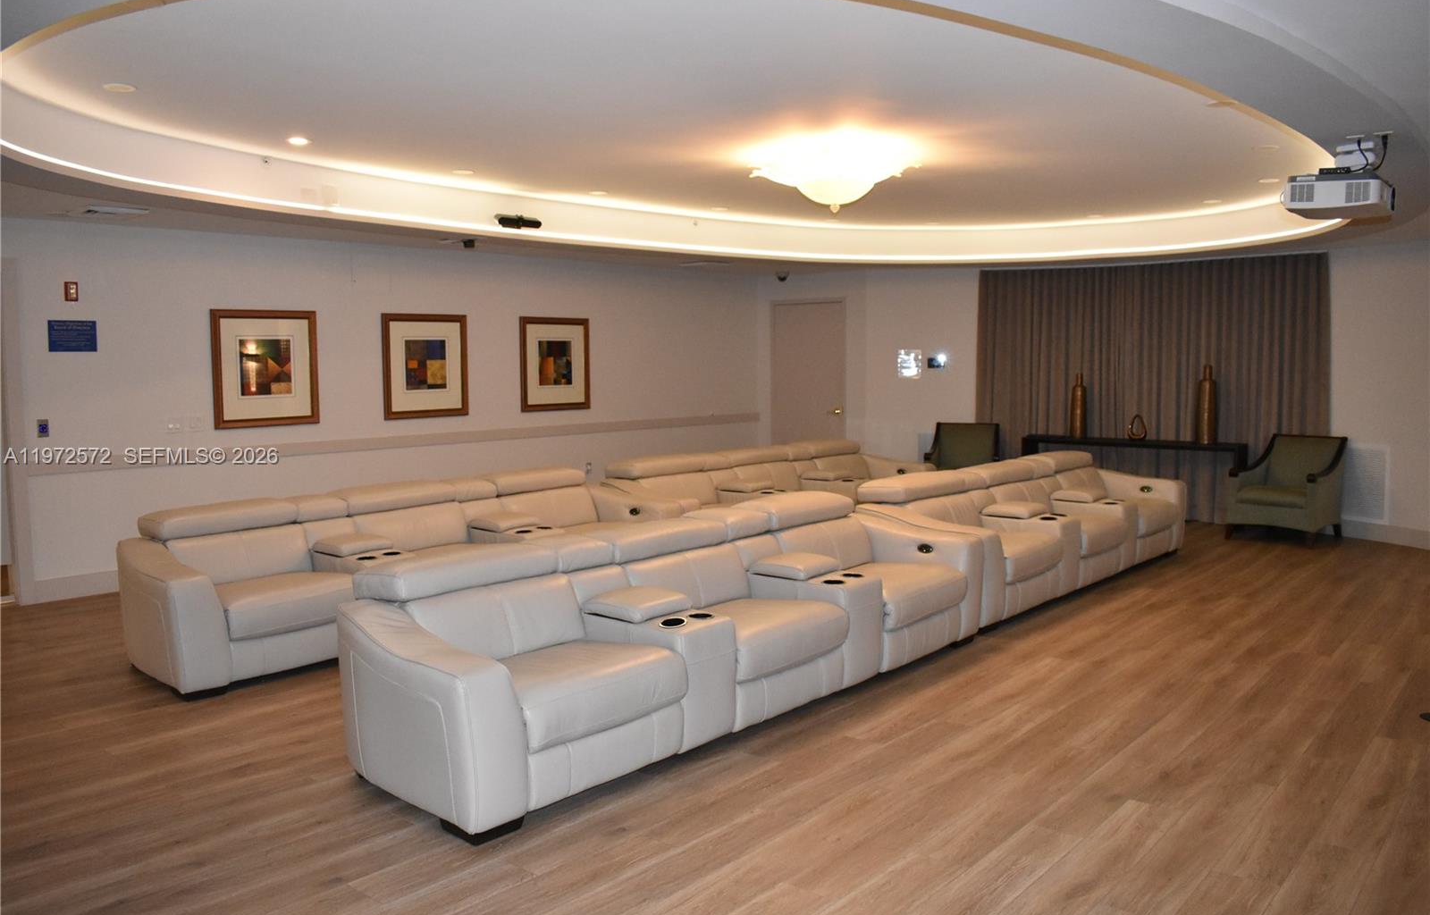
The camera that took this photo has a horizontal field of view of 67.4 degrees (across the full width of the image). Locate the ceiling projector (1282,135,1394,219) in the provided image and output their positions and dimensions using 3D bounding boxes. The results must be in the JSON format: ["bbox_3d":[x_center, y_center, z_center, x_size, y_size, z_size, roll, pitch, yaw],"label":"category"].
[{"bbox_3d":[2.453,-1.082,4.208,0.354,0.250,0.360,4,7,35],"label":"ceiling projector"}]

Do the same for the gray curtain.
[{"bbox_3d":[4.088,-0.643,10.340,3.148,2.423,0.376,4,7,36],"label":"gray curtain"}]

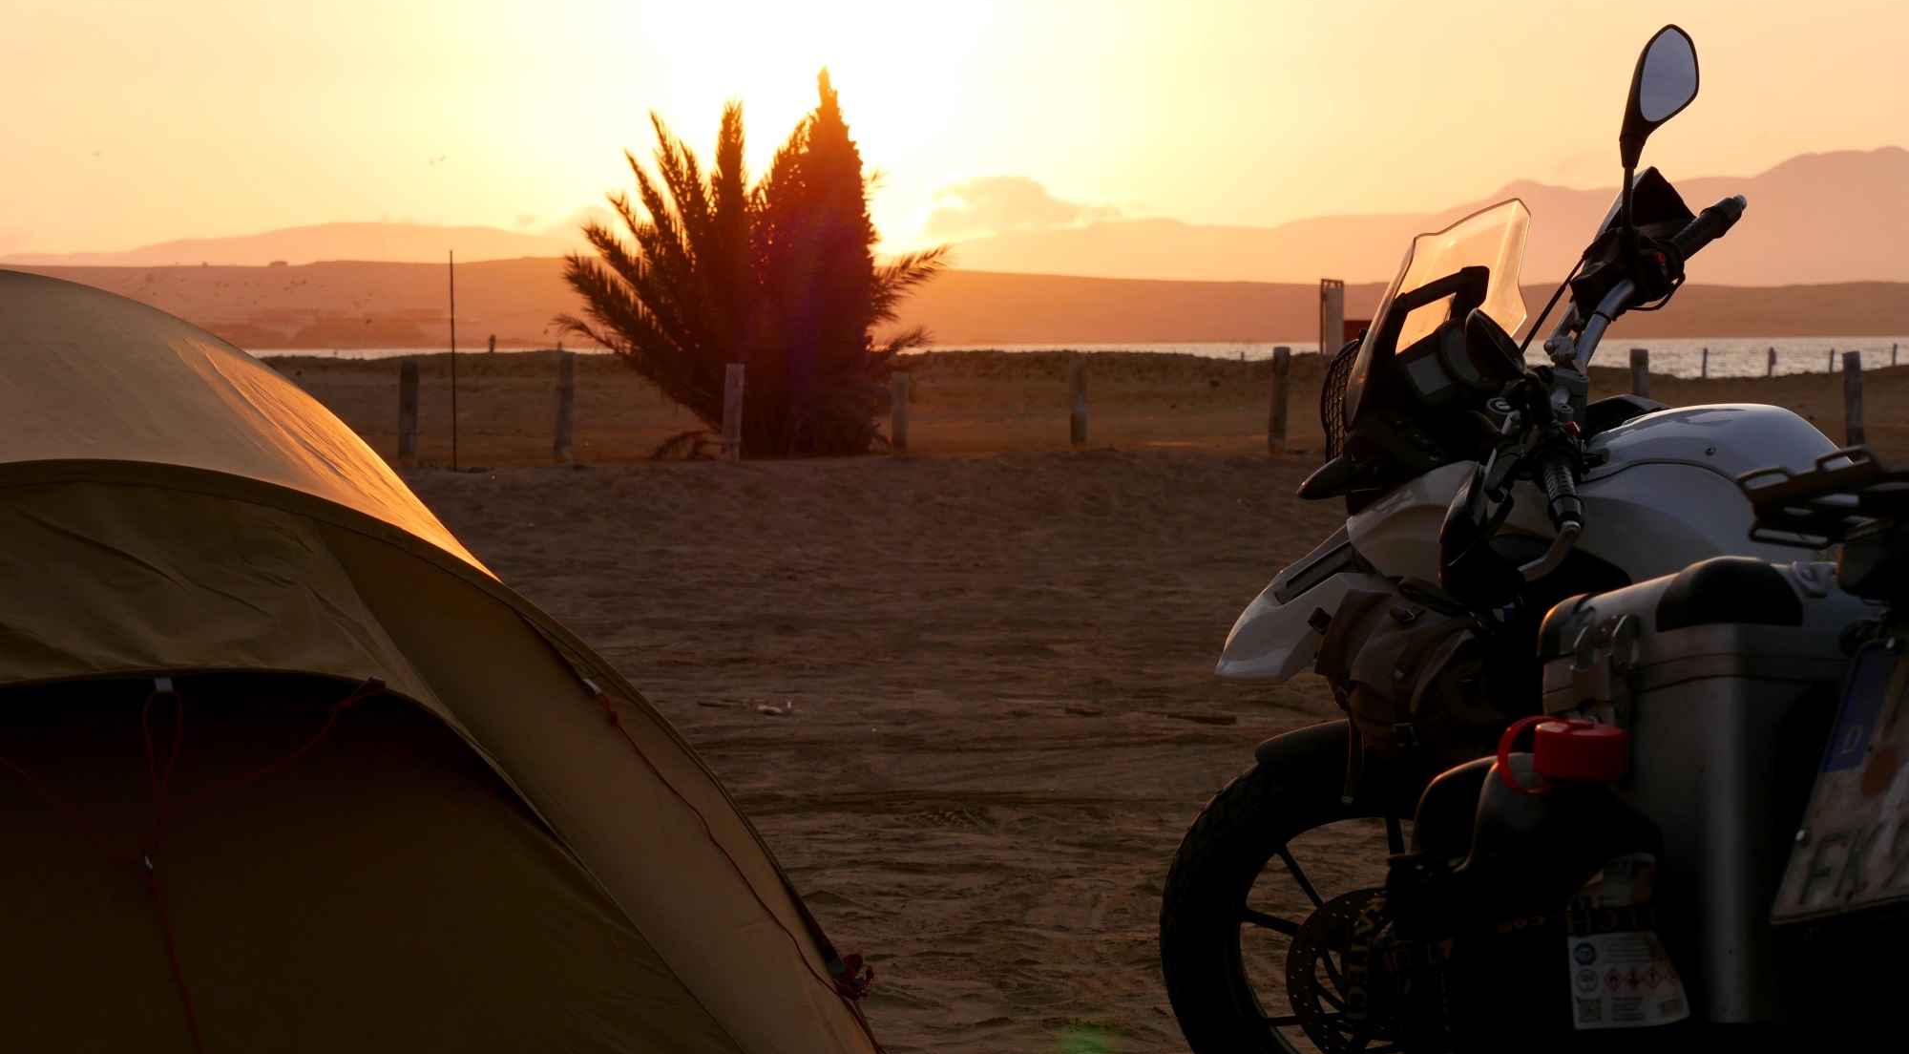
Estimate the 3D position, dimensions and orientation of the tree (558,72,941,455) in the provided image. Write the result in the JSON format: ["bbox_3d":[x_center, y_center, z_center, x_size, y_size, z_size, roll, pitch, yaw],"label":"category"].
[{"bbox_3d":[-2.173,-2.794,54.000,3.995,4.080,3.669,0,2,0],"label":"tree"}]

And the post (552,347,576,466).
[{"bbox_3d":[-4.018,-1.220,52.200,0.189,1.151,0.189,0,2,0],"label":"post"}]

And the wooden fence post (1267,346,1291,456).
[{"bbox_3d":[3.259,-1.263,51.000,0.177,1.117,0.177,0,2,0],"label":"wooden fence post"}]

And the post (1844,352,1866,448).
[{"bbox_3d":[8.790,-1.208,49.500,0.167,1.019,0.167,0,2,0],"label":"post"}]

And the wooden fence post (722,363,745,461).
[{"bbox_3d":[-2.268,-1.177,52.000,0.188,1.009,0.188,0,2,0],"label":"wooden fence post"}]

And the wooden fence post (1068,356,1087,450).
[{"bbox_3d":[1.248,-1.249,51.500,0.160,0.984,0.160,0,2,0],"label":"wooden fence post"}]

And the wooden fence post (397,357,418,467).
[{"bbox_3d":[-5.652,-1.196,52.500,0.193,1.127,0.193,0,2,0],"label":"wooden fence post"}]

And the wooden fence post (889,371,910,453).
[{"bbox_3d":[-0.565,-1.173,52.000,0.165,0.864,0.165,0,2,0],"label":"wooden fence post"}]

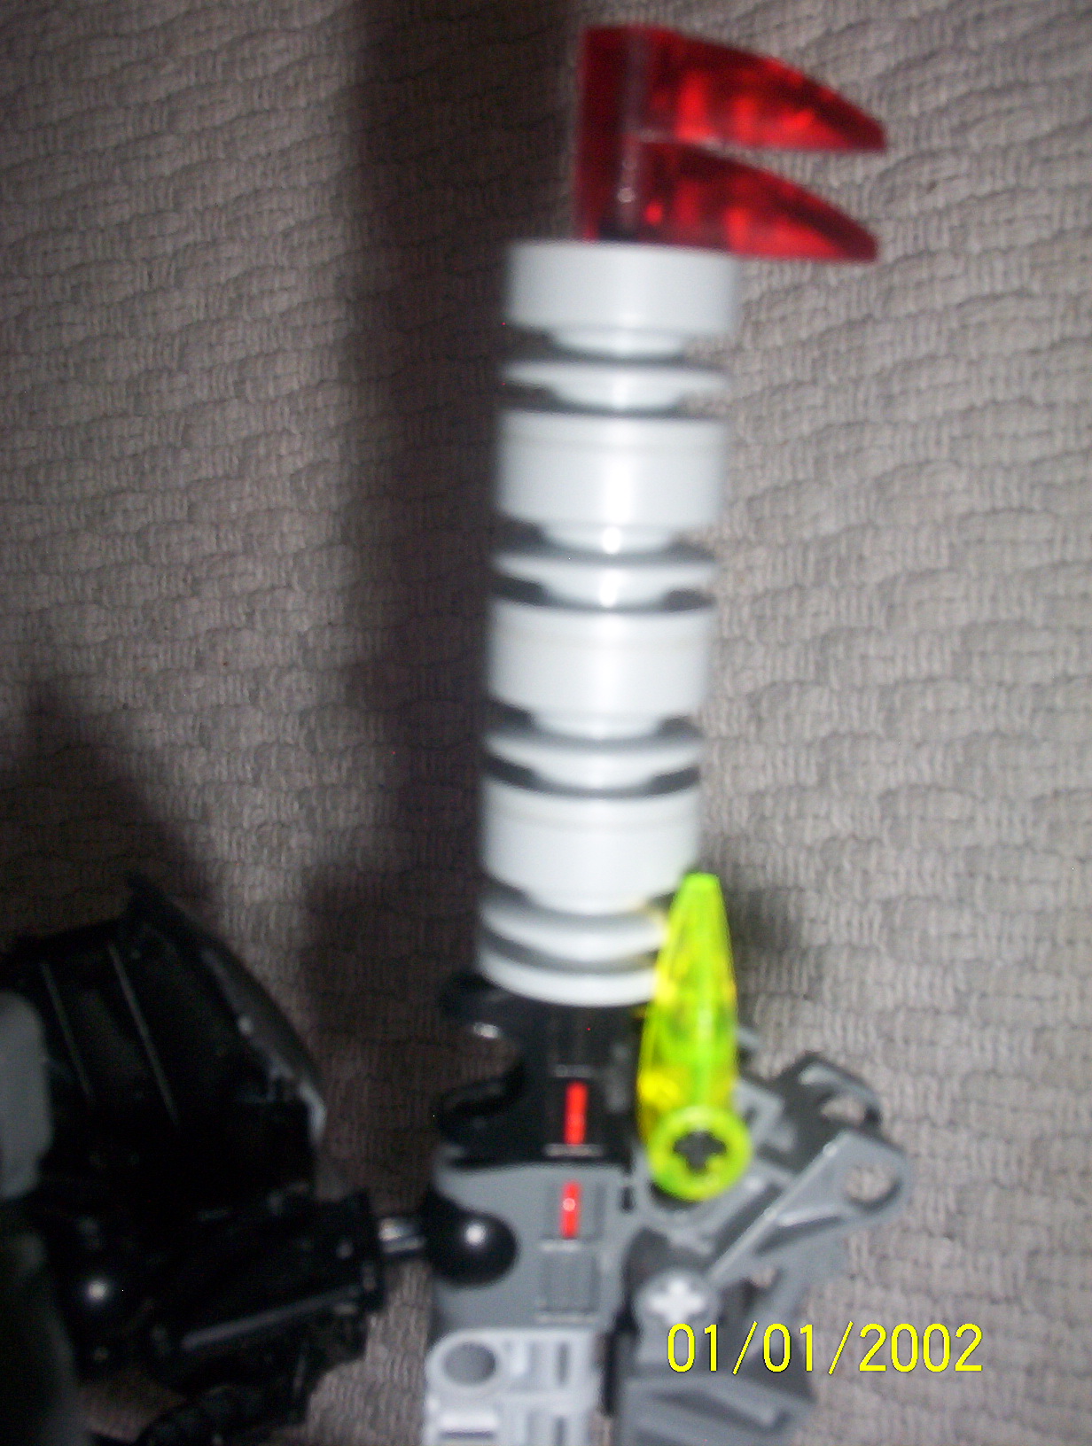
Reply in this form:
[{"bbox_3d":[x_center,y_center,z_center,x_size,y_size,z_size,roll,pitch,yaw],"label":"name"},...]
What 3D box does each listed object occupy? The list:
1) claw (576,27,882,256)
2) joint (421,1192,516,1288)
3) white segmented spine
[{"bbox_3d":[0.014,-0.045,0.127,0.024,0.008,0.016,4,103,8],"label":"claw"},{"bbox_3d":[-0.008,0.052,0.165,0.010,0.010,0.010,3,103,0],"label":"joint"},{"bbox_3d":[0.005,-0.008,0.137,0.018,0.018,0.060,3,103,0],"label":"white segmented spine"}]

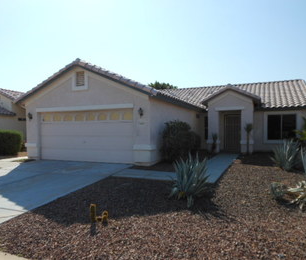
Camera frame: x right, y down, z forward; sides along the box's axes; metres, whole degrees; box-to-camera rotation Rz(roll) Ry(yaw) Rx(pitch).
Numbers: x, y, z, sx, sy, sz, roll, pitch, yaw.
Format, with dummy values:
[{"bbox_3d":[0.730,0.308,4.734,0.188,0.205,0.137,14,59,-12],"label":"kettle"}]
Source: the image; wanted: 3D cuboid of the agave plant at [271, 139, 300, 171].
[{"bbox_3d":[4.477,0.824,8.450,1.000,1.040,1.000,0,0,24],"label":"agave plant"}]

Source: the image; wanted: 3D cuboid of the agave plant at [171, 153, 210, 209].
[{"bbox_3d":[0.735,0.940,4.900,0.800,0.940,0.820,0,0,24],"label":"agave plant"}]

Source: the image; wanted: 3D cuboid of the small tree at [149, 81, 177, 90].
[{"bbox_3d":[1.064,-2.142,28.000,3.700,6.800,3.700,0,0,24],"label":"small tree"}]

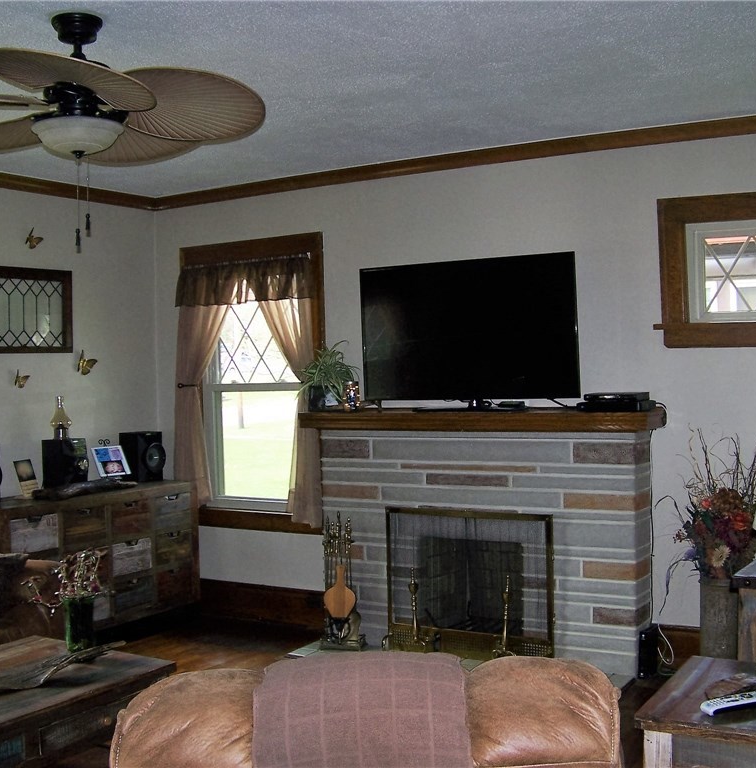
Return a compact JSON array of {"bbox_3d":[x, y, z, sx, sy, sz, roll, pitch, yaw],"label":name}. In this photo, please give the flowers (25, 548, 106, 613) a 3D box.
[{"bbox_3d":[-1.180,0.742,3.910,0.300,0.230,0.220,-2,2,-17],"label":"flowers"}]

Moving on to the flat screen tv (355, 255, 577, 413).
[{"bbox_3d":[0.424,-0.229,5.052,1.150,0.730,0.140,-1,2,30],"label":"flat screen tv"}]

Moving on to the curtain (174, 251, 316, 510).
[{"bbox_3d":[-0.746,0.009,5.872,0.970,1.550,0.120,-1,1,31],"label":"curtain"}]

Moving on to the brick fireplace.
[{"bbox_3d":[0.469,0.724,5.038,1.820,1.180,0.360,-1,1,31],"label":"brick fireplace"}]

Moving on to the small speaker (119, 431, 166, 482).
[{"bbox_3d":[-1.387,0.429,6.084,0.200,0.270,0.190,-1,1,38],"label":"small speaker"}]

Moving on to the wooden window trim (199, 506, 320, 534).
[{"bbox_3d":[-0.711,0.792,5.979,0.980,0.108,0.045,-1,2,30],"label":"wooden window trim"}]

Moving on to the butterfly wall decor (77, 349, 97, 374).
[{"bbox_3d":[-1.621,-0.120,5.771,0.050,0.130,0.120,-1,2,30],"label":"butterfly wall decor"}]

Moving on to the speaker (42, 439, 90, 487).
[{"bbox_3d":[-1.621,0.415,5.394,0.180,0.250,0.170,-1,2,30],"label":"speaker"}]

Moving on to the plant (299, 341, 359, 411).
[{"bbox_3d":[-0.259,-0.044,5.416,0.290,0.360,0.280,-1,1,0],"label":"plant"}]

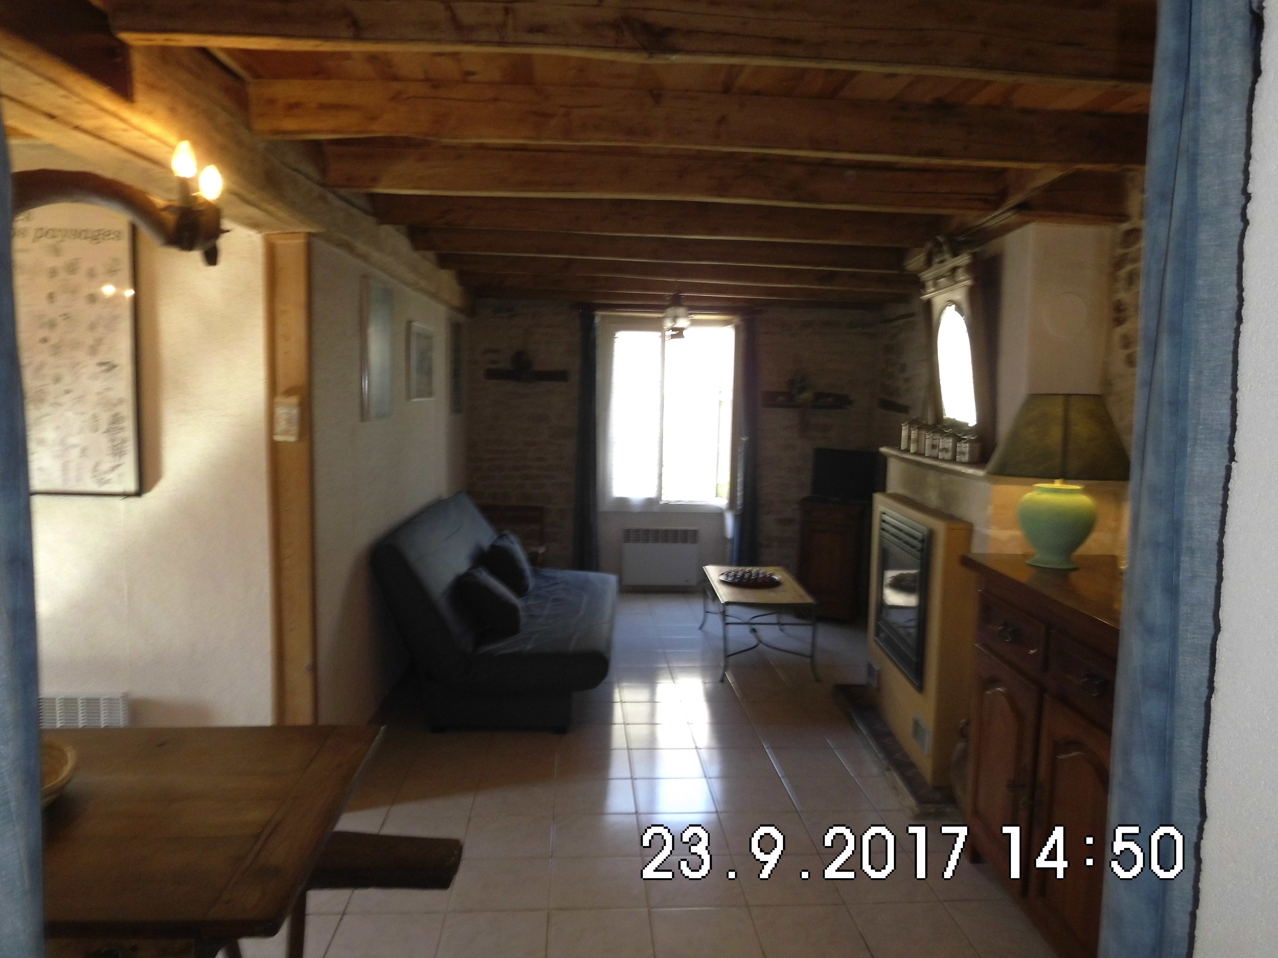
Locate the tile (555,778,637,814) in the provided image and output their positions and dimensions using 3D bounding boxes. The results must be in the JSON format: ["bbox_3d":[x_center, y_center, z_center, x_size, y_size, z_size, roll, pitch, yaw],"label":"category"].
[{"bbox_3d":[-0.170,1.254,3.481,0.305,0.010,0.305,0,5,-4],"label":"tile"}]

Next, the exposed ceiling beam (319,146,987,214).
[{"bbox_3d":[0.137,-1.159,3.482,2.650,0.152,0.098,0,5,-6],"label":"exposed ceiling beam"}]

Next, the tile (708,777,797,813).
[{"bbox_3d":[0.445,1.258,3.520,0.305,0.010,0.305,0,5,-4],"label":"tile"}]

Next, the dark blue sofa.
[{"bbox_3d":[-0.706,0.656,5.025,1.069,0.899,1.938,1,5,-1],"label":"dark blue sofa"}]

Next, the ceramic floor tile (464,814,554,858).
[{"bbox_3d":[-0.461,1.285,3.175,0.305,0.010,0.305,1,5,-4],"label":"ceramic floor tile"}]

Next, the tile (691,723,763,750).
[{"bbox_3d":[0.410,1.228,4.221,0.315,0.010,0.315,1,5,-4],"label":"tile"}]

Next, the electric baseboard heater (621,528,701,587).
[{"bbox_3d":[0.170,0.621,7.079,0.639,0.456,0.099,1,5,-4],"label":"electric baseboard heater"}]

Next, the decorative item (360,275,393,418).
[{"bbox_3d":[-1.221,-0.609,4.163,0.032,0.647,0.503,1,5,-2],"label":"decorative item"}]

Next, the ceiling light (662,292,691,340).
[{"bbox_3d":[0.236,-1.044,5.633,0.178,0.313,0.178,1,5,-4],"label":"ceiling light"}]

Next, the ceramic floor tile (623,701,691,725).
[{"bbox_3d":[0.079,1.156,4.374,0.300,0.010,0.300,1,5,-4],"label":"ceramic floor tile"}]

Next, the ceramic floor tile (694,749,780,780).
[{"bbox_3d":[0.430,1.257,3.908,0.315,0.010,0.315,1,5,-4],"label":"ceramic floor tile"}]

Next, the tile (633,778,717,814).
[{"bbox_3d":[0.138,1.265,3.524,0.305,0.010,0.305,1,5,-4],"label":"tile"}]

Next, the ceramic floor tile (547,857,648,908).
[{"bbox_3d":[-0.131,1.312,2.869,0.305,0.010,0.305,0,5,-4],"label":"ceramic floor tile"}]

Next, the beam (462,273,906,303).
[{"bbox_3d":[0.338,-1.412,6.444,3.241,0.152,0.098,1,5,-7],"label":"beam"}]

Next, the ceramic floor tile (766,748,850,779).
[{"bbox_3d":[0.736,1.246,3.873,0.305,0.010,0.305,1,5,-4],"label":"ceramic floor tile"}]

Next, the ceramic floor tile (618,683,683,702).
[{"bbox_3d":[0.060,1.127,4.677,0.300,0.010,0.300,1,5,-4],"label":"ceramic floor tile"}]

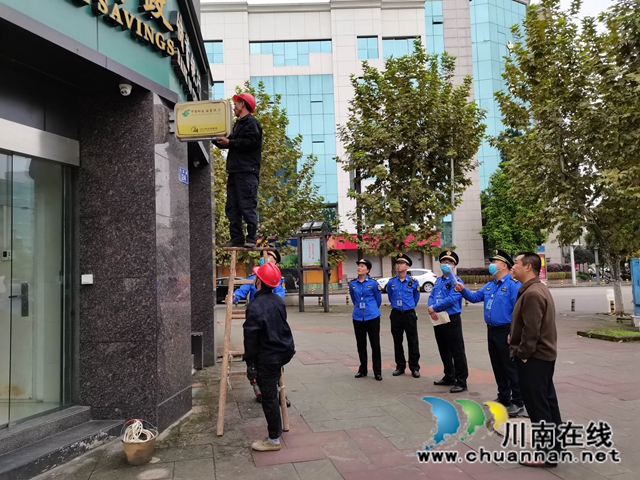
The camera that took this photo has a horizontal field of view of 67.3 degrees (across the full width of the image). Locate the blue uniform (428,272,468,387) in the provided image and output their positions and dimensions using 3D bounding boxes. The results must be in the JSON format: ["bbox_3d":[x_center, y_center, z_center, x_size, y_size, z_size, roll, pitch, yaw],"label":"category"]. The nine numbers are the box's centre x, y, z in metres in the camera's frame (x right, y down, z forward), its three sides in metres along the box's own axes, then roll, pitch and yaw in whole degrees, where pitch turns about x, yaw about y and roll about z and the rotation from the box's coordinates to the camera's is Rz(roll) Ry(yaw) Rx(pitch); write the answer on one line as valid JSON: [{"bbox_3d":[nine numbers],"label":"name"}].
[{"bbox_3d":[1.670,1.155,6.246,0.370,1.448,0.490,2,-5,-44],"label":"blue uniform"}]

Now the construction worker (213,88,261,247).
[{"bbox_3d":[-0.890,-0.768,5.198,0.500,1.700,0.480,-1,-3,-7],"label":"construction worker"}]

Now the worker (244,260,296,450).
[{"bbox_3d":[-0.460,1.032,4.377,0.420,1.654,0.470,-4,-4,25],"label":"worker"}]

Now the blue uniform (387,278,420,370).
[{"bbox_3d":[1.185,1.210,6.966,0.470,1.416,0.300,-3,-4,25],"label":"blue uniform"}]

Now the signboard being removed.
[{"bbox_3d":[-1.231,-1.258,5.080,0.570,0.380,0.140,-2,-4,8],"label":"signboard being removed"}]

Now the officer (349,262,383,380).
[{"bbox_3d":[0.665,1.132,7.027,0.470,1.726,0.330,-3,-4,18],"label":"officer"}]

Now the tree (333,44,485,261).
[{"bbox_3d":[3.470,-2.746,18.911,5.700,10.601,5.400,-2,-3,0],"label":"tree"}]

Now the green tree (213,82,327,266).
[{"bbox_3d":[-3.103,-2.392,23.865,6.800,11.150,6.800,-2,-4,0],"label":"green tree"}]

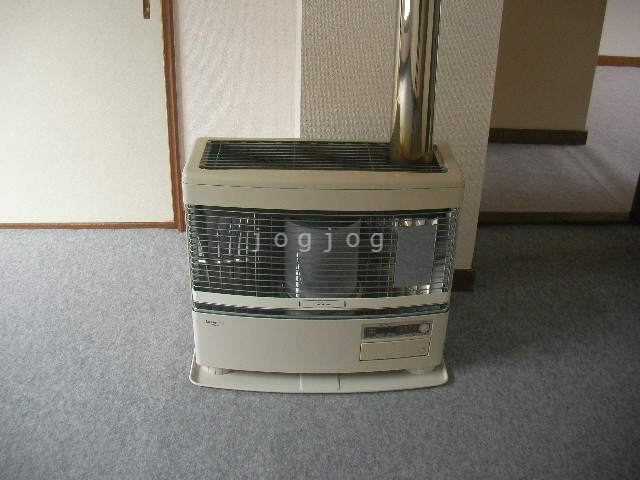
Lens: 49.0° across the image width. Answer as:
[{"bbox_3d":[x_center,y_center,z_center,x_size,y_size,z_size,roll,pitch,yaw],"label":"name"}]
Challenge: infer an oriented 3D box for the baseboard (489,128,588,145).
[{"bbox_3d":[1.216,-0.577,3.947,0.600,0.082,0.018,0,24,-4],"label":"baseboard"}]

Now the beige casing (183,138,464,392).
[{"bbox_3d":[0.003,0.064,1.957,0.710,0.580,0.410,1,23,-2],"label":"beige casing"}]

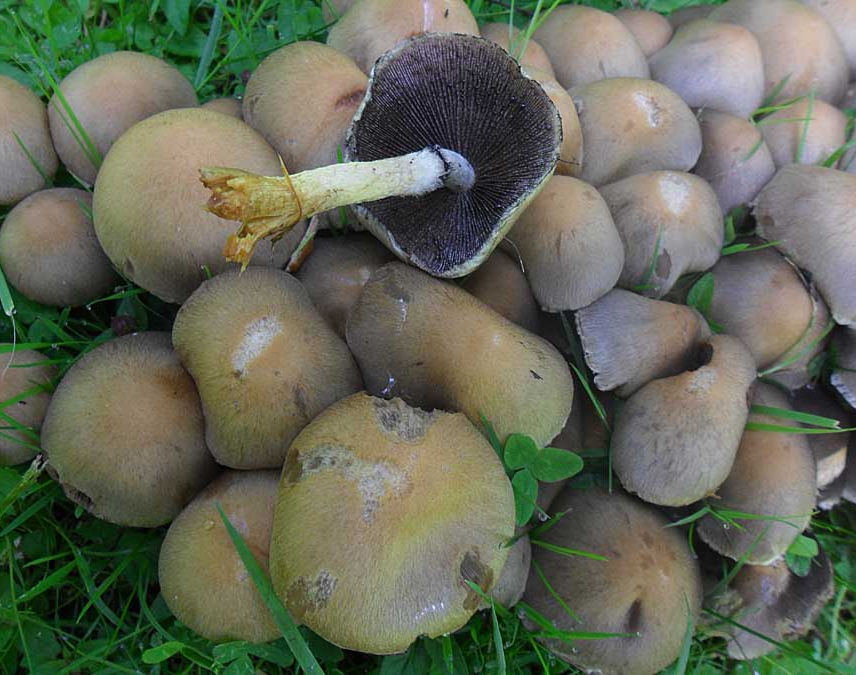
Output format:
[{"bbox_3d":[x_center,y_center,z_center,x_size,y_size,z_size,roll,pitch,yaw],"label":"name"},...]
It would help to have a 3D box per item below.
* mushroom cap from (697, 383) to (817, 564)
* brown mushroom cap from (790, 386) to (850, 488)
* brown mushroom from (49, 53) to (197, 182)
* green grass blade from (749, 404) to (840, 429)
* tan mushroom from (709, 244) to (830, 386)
[{"bbox_3d":[0.110,0.045,0.237,0.052,0.038,0.056,15,57,-8],"label":"mushroom cap"},{"bbox_3d":[0.141,0.035,0.256,0.038,0.026,0.038,12,58,-6],"label":"brown mushroom cap"},{"bbox_3d":[-0.152,-0.113,0.341,0.073,0.046,0.073,-1,52,1],"label":"brown mushroom"},{"bbox_3d":[0.116,0.025,0.224,0.031,0.004,0.002,13,26,-3],"label":"green grass blade"},{"bbox_3d":[0.162,-0.018,0.322,0.064,0.040,0.064,7,60,-13],"label":"tan mushroom"}]

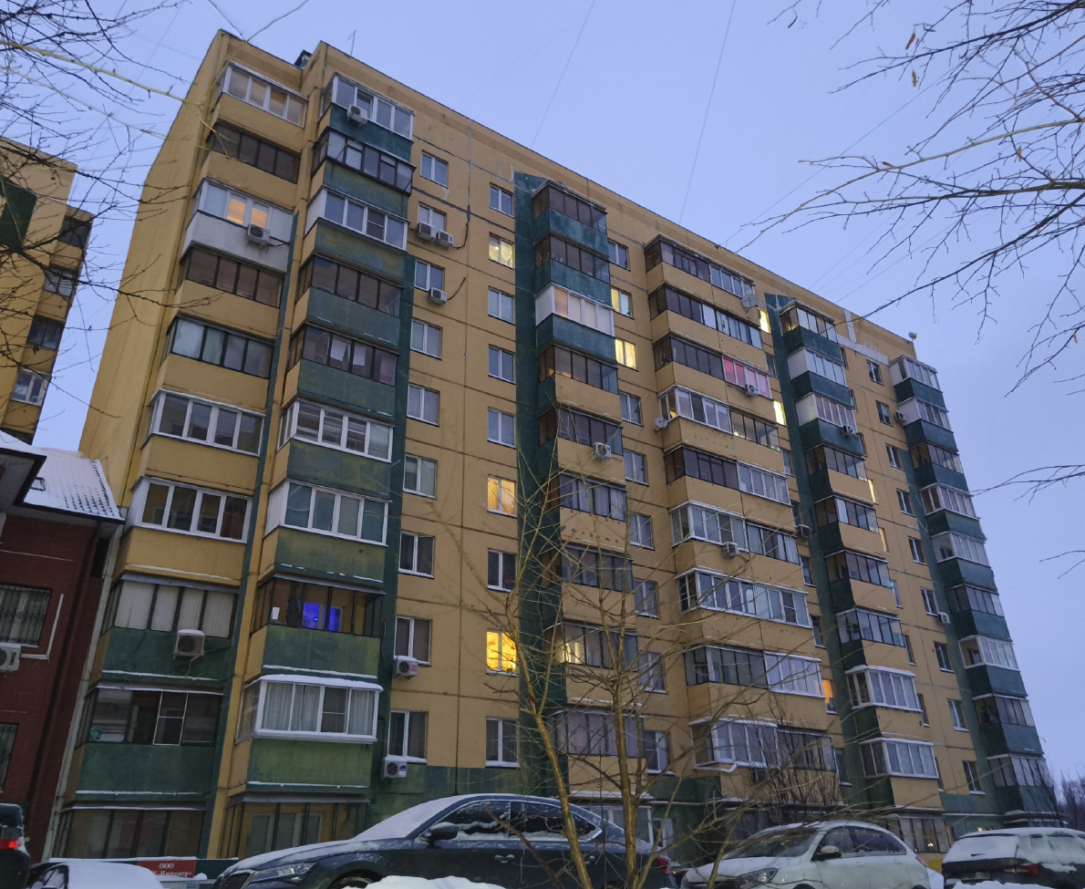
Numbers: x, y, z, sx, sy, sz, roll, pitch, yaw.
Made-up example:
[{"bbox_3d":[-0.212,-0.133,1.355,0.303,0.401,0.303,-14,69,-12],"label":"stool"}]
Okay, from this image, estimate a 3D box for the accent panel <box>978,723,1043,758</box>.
[{"bbox_3d":[23.377,14.789,39.223,3.395,1.395,1.075,17,-32,-31],"label":"accent panel"}]

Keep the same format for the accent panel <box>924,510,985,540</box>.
[{"bbox_3d":[23.139,4.682,44.151,3.398,1.280,1.162,16,-32,-31],"label":"accent panel"}]

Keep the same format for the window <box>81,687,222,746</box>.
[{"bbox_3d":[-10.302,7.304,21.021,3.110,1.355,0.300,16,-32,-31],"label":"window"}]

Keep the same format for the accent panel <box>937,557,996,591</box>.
[{"bbox_3d":[23.250,7.277,43.070,3.395,1.365,1.075,17,-32,-31],"label":"accent panel"}]

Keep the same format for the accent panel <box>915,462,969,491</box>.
[{"bbox_3d":[24.251,2.253,47.843,3.402,1.169,1.200,16,-32,-31],"label":"accent panel"}]

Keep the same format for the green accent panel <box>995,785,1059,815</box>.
[{"bbox_3d":[23.417,17.150,38.014,3.395,1.122,1.075,17,-32,-31],"label":"green accent panel"}]

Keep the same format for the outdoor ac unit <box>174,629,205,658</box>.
[{"bbox_3d":[-9.334,5.312,20.839,0.698,0.557,0.283,16,-32,-31],"label":"outdoor ac unit"}]

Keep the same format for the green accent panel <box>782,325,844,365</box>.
[{"bbox_3d":[15.277,-5.281,44.399,3.369,1.425,1.130,16,-31,-31],"label":"green accent panel"}]

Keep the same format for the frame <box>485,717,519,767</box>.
[{"bbox_3d":[-1.298,9.577,25.421,1.191,1.394,0.153,16,-31,-31],"label":"frame"}]

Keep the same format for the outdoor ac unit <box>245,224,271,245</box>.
[{"bbox_3d":[-9.750,-7.131,27.067,0.719,0.546,0.283,16,-32,-31],"label":"outdoor ac unit"}]

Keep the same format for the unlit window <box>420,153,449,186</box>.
[{"bbox_3d":[-4.605,-11.693,33.644,1.242,1.394,0.153,16,-31,-31],"label":"unlit window"}]

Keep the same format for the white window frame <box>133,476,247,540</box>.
[{"bbox_3d":[-10.238,2.004,23.175,3.115,1.466,0.204,16,-31,-31],"label":"white window frame"}]

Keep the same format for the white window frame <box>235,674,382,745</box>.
[{"bbox_3d":[-6.138,7.162,20.810,3.192,1.319,1.350,16,-32,-31],"label":"white window frame"}]

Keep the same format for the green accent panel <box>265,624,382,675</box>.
[{"bbox_3d":[-6.018,5.770,21.564,3.250,1.200,0.150,16,-31,-32],"label":"green accent panel"}]

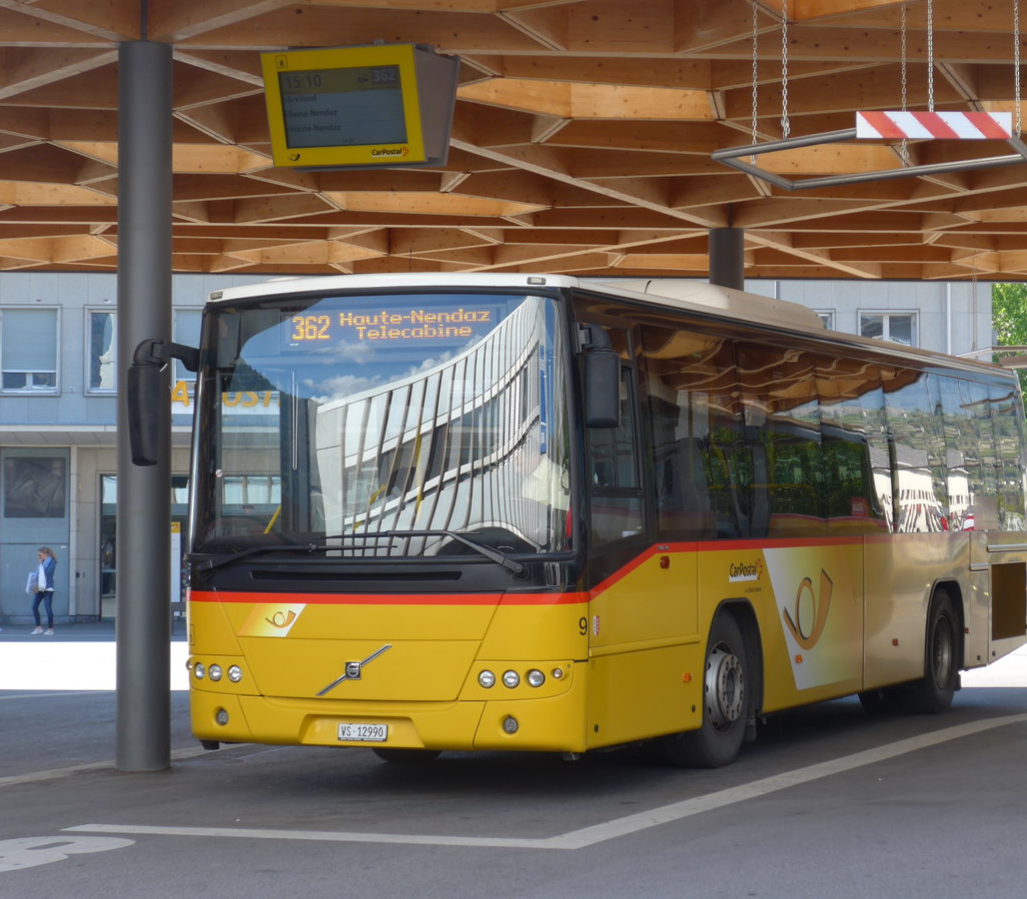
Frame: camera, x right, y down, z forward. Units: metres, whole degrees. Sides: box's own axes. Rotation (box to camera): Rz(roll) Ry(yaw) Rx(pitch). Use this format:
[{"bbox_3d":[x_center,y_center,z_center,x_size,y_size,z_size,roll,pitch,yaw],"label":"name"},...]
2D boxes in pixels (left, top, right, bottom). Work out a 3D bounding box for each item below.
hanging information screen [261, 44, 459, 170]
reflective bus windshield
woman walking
[{"bbox_3d":[-0.978,-2.160,17.700,1.070,0.720,0.640,-1,-2,23],"label":"hanging information screen"},{"bbox_3d":[-0.785,-0.135,15.900,2.360,1.500,0.320,-1,-2,24],"label":"reflective bus windshield"},{"bbox_3d":[-8.800,2.650,52.000,0.520,1.650,0.480,1,-2,-20],"label":"woman walking"}]

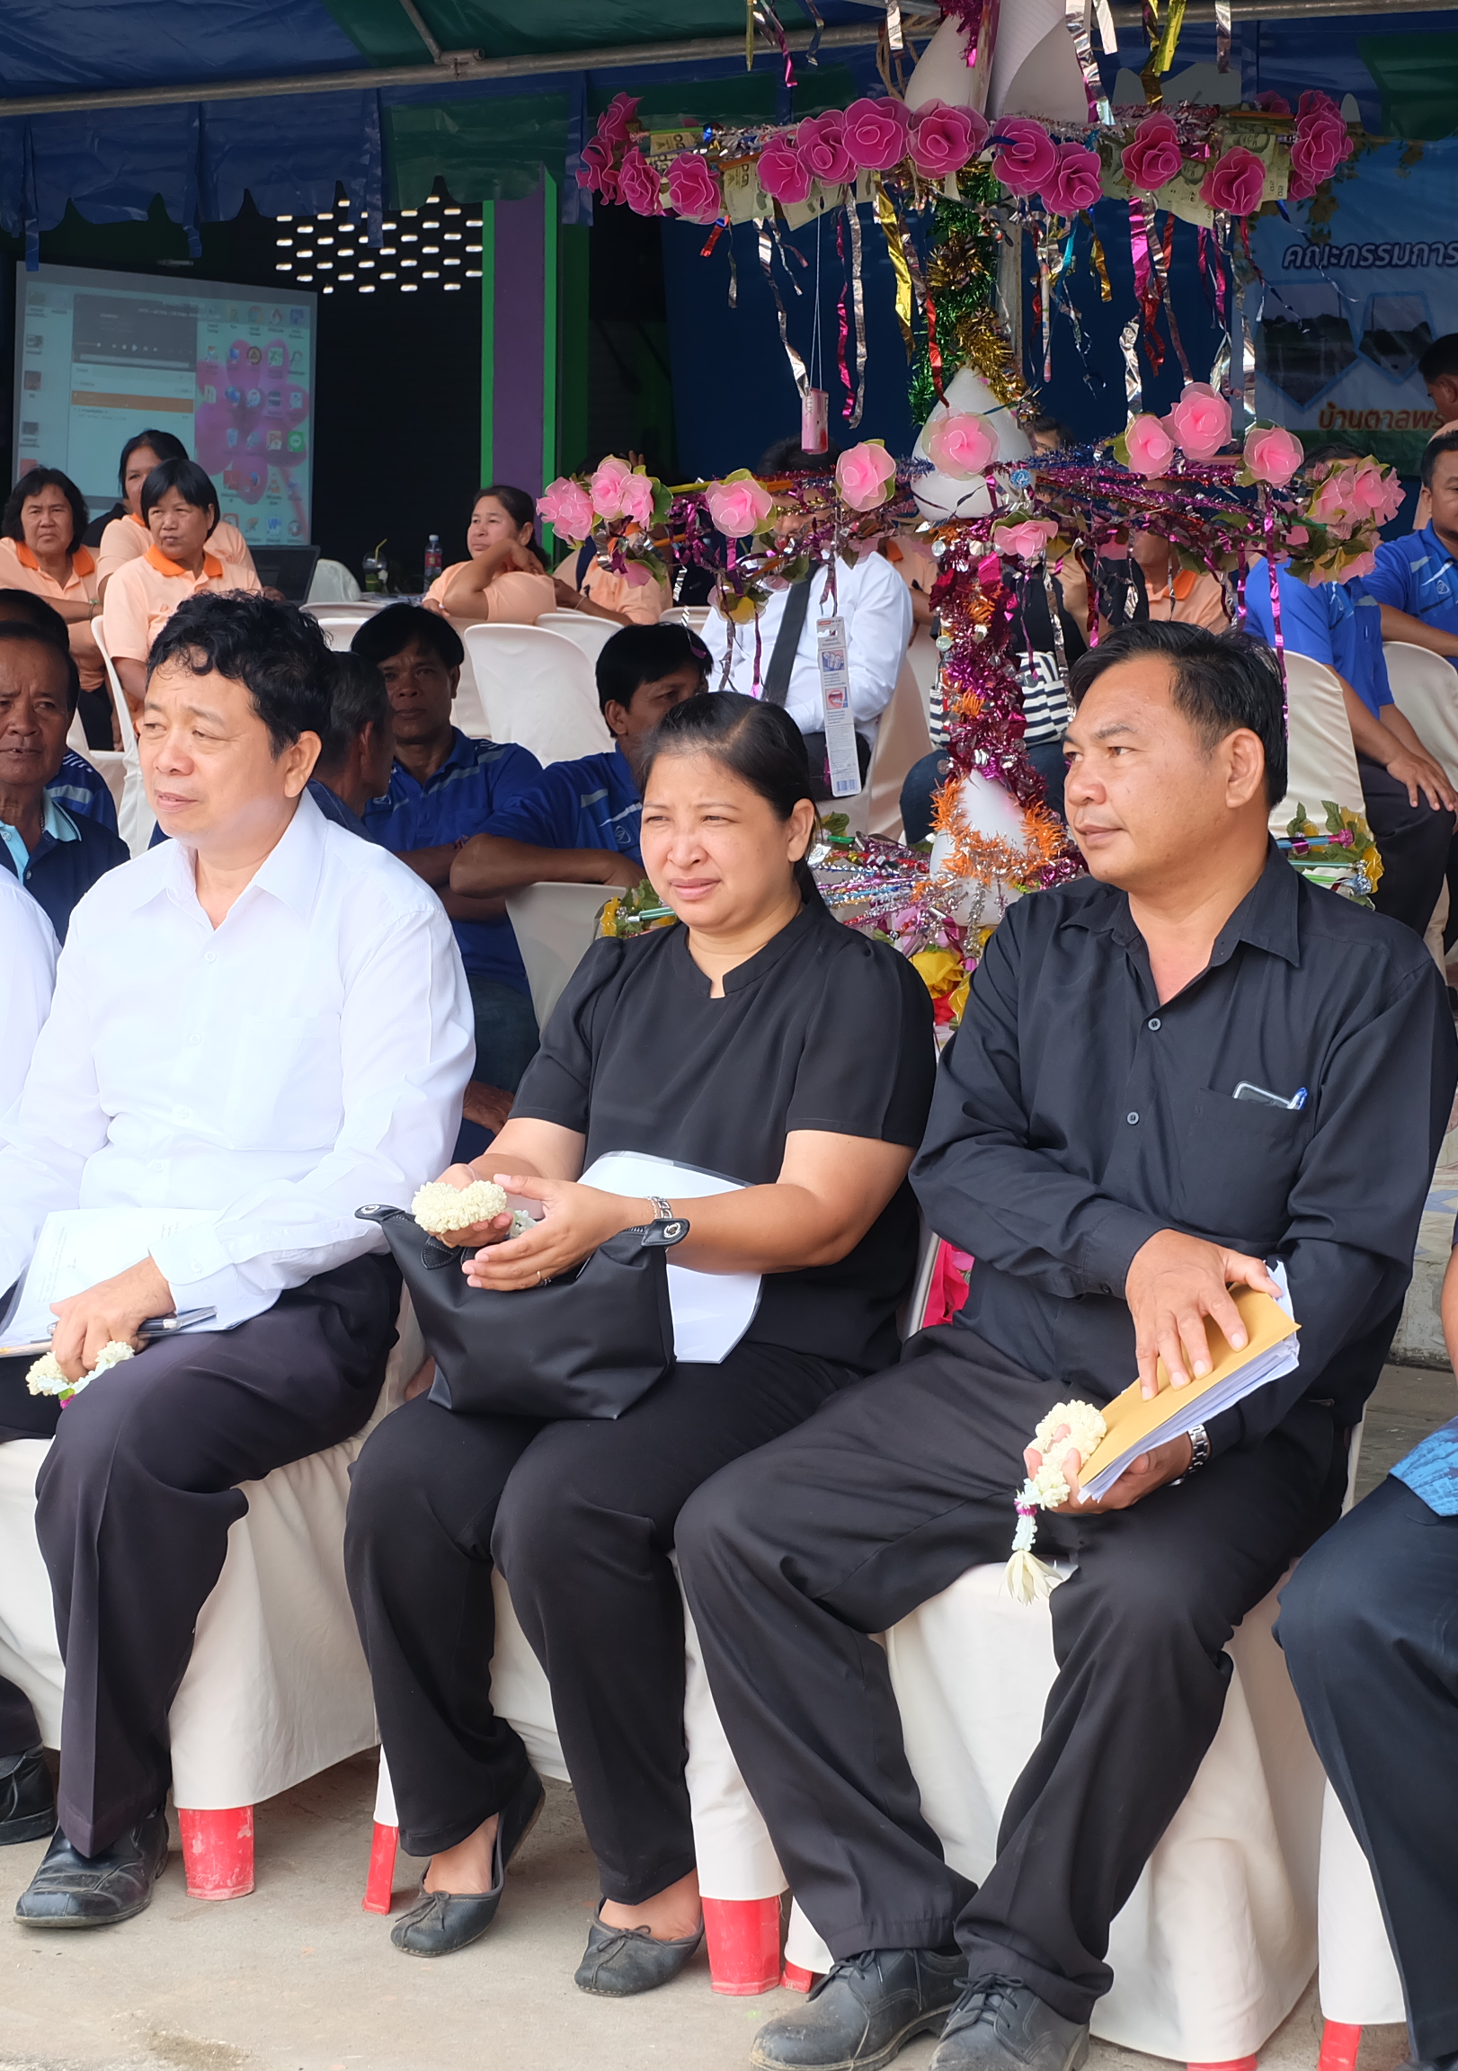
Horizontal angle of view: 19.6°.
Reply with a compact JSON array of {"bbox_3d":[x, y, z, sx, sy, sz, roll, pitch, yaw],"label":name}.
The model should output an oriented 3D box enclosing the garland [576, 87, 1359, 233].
[{"bbox_3d":[0.288,-1.054,5.100,0.920,0.150,0.820,1,6,0],"label":"garland"}]

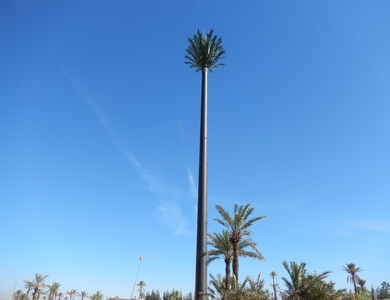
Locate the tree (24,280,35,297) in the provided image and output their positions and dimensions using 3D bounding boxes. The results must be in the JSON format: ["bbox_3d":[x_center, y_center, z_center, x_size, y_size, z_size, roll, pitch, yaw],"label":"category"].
[{"bbox_3d":[-40.765,34.885,69.767,3.300,6.160,3.300,15,-31,-23],"label":"tree"}]

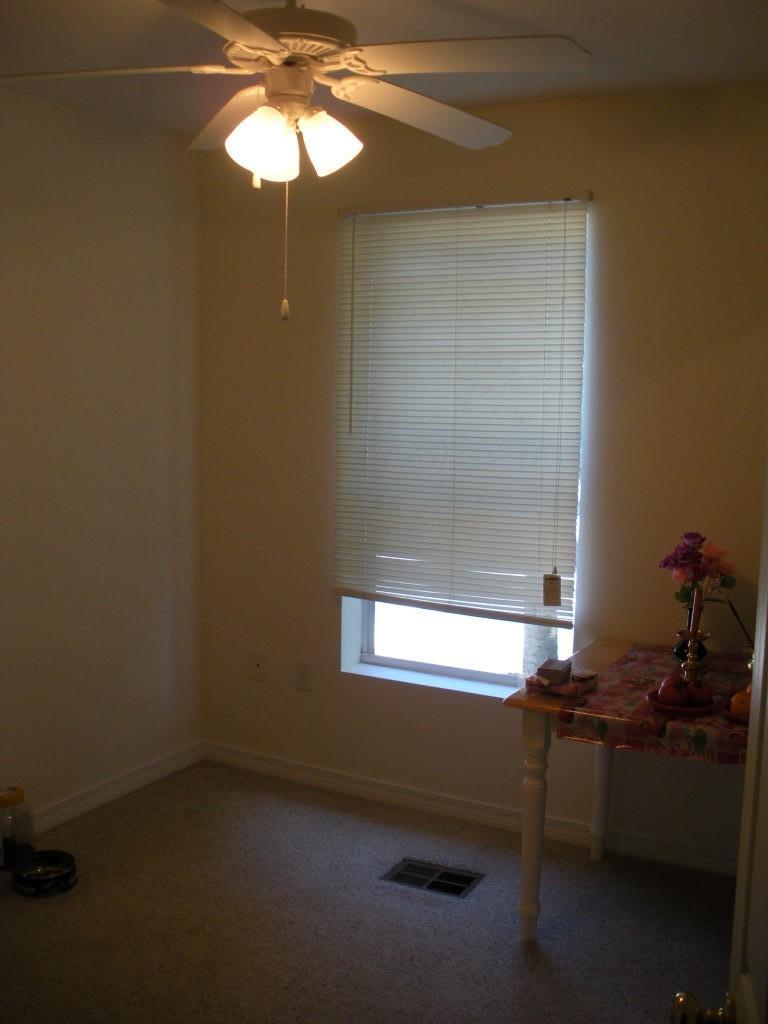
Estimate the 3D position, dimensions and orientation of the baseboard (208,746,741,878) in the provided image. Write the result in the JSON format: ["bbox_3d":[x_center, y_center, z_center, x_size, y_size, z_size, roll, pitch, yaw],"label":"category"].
[{"bbox_3d":[0.312,1.062,3.788,2.340,0.082,0.018,5,8,28],"label":"baseboard"}]

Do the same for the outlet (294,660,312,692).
[{"bbox_3d":[-0.311,0.630,4.075,0.074,0.116,0.010,5,8,28],"label":"outlet"}]

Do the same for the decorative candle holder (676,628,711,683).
[{"bbox_3d":[0.856,0.409,2.936,0.092,0.153,0.092,5,8,28],"label":"decorative candle holder"}]

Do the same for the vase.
[{"bbox_3d":[0.927,0.351,3.216,0.093,0.203,0.093,5,8,28],"label":"vase"}]

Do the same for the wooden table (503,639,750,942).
[{"bbox_3d":[0.950,0.852,2.956,1.020,0.725,0.807,5,8,28],"label":"wooden table"}]

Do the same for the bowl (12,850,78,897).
[{"bbox_3d":[-1.041,1.110,3.276,0.188,0.060,0.188,1,7,0],"label":"bowl"}]

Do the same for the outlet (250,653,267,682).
[{"bbox_3d":[-0.496,0.611,4.172,0.073,0.116,0.010,5,8,28],"label":"outlet"}]

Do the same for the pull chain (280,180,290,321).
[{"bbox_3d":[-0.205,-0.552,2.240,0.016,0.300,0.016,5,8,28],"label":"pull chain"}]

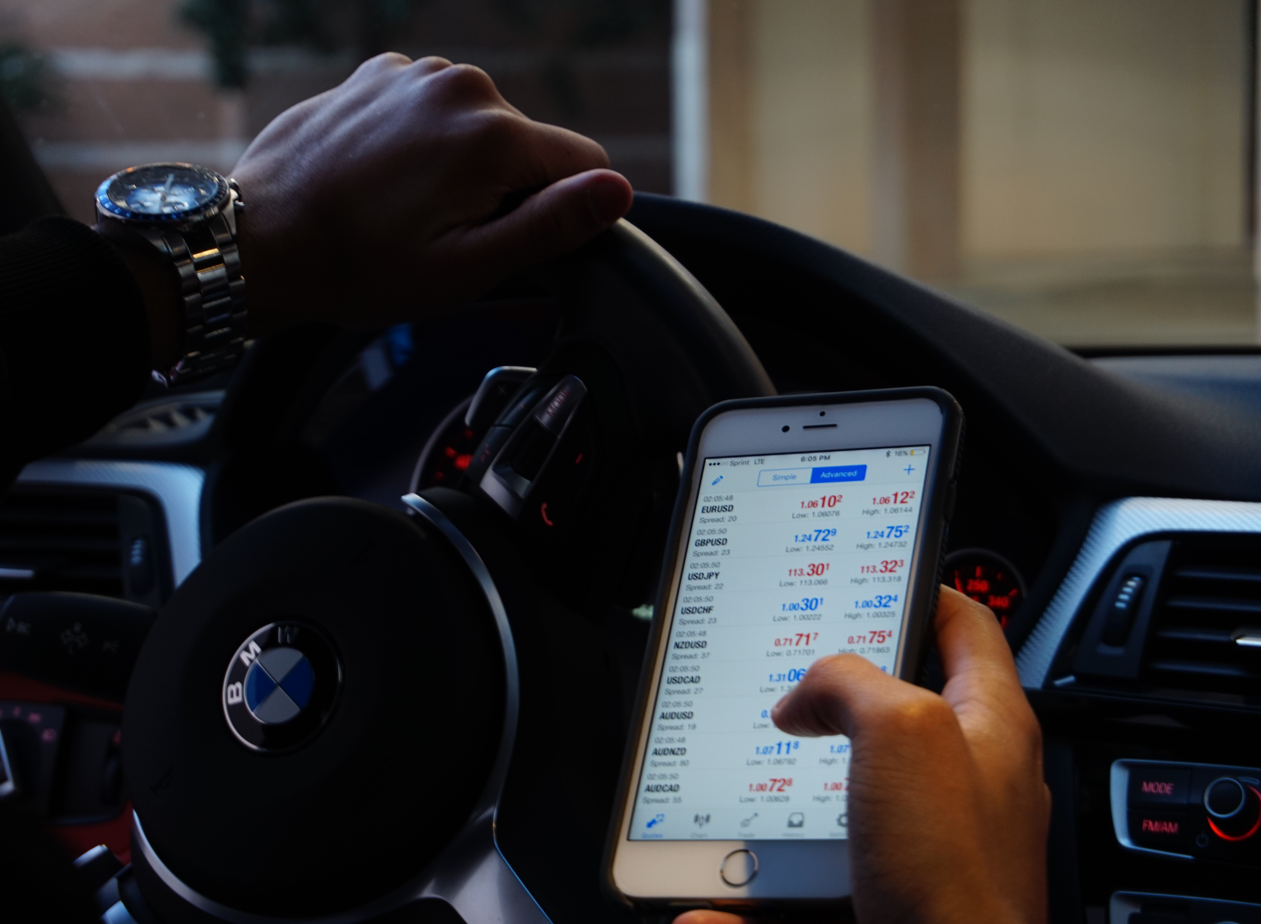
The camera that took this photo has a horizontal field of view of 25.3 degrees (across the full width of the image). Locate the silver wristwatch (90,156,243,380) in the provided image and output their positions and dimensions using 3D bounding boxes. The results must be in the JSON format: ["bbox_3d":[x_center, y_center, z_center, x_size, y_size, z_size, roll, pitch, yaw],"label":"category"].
[{"bbox_3d":[-0.148,-0.060,0.916,0.047,0.061,0.063,-19,38,-30],"label":"silver wristwatch"}]

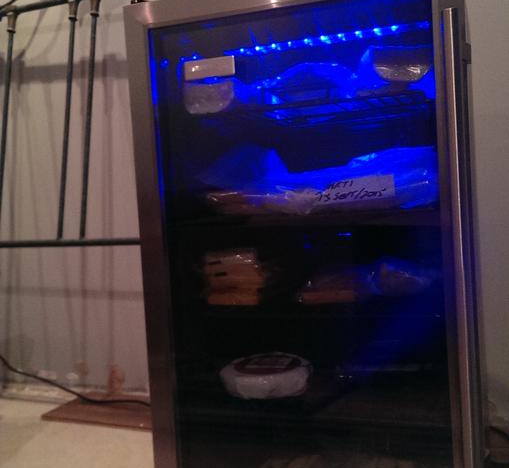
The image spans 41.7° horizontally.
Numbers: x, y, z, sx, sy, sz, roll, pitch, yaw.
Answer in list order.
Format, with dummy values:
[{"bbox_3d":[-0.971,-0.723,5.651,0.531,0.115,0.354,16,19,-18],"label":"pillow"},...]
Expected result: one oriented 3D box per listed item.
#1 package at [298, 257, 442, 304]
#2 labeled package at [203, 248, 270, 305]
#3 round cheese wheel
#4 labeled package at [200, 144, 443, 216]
[{"bbox_3d":[0.167,0.068,0.956,0.180,0.052,0.110,-2,3,22],"label":"package"},{"bbox_3d":[-0.011,0.062,1.021,0.090,0.078,0.100,-2,3,22],"label":"labeled package"},{"bbox_3d":[0.018,0.215,1.026,0.138,0.036,0.138,-3,3,0],"label":"round cheese wheel"},{"bbox_3d":[0.099,-0.072,0.972,0.330,0.086,0.150,-2,3,22],"label":"labeled package"}]

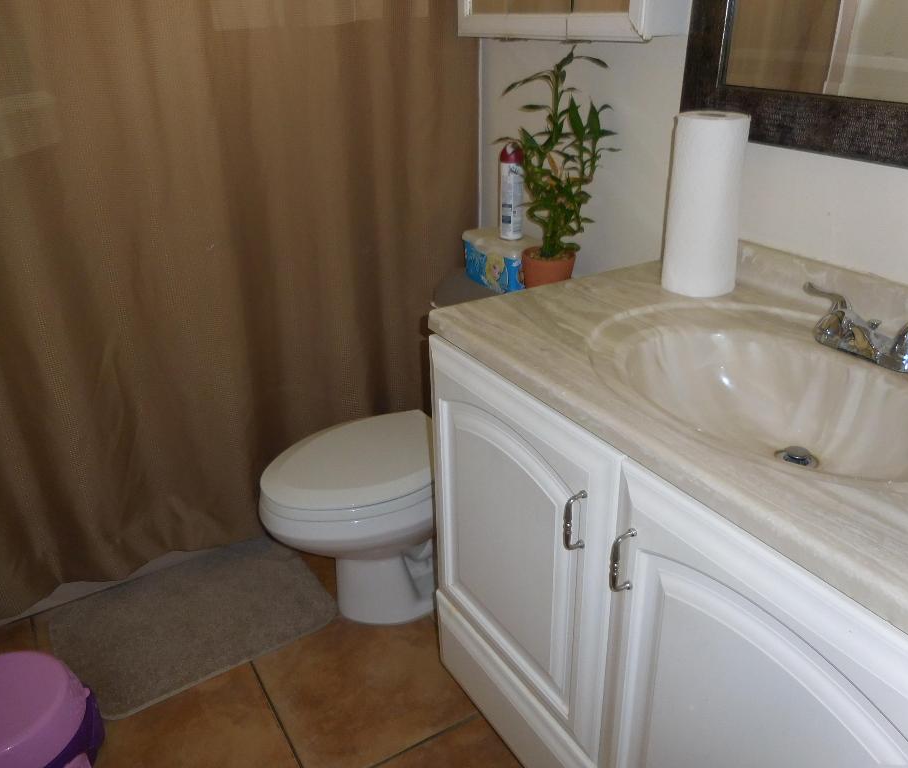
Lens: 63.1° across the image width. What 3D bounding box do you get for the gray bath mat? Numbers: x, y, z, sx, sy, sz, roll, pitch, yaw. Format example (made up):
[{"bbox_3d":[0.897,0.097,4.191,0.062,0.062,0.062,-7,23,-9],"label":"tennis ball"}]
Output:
[{"bbox_3d":[-0.605,0.543,1.771,0.565,0.016,0.385,-18,31,-29],"label":"gray bath mat"}]

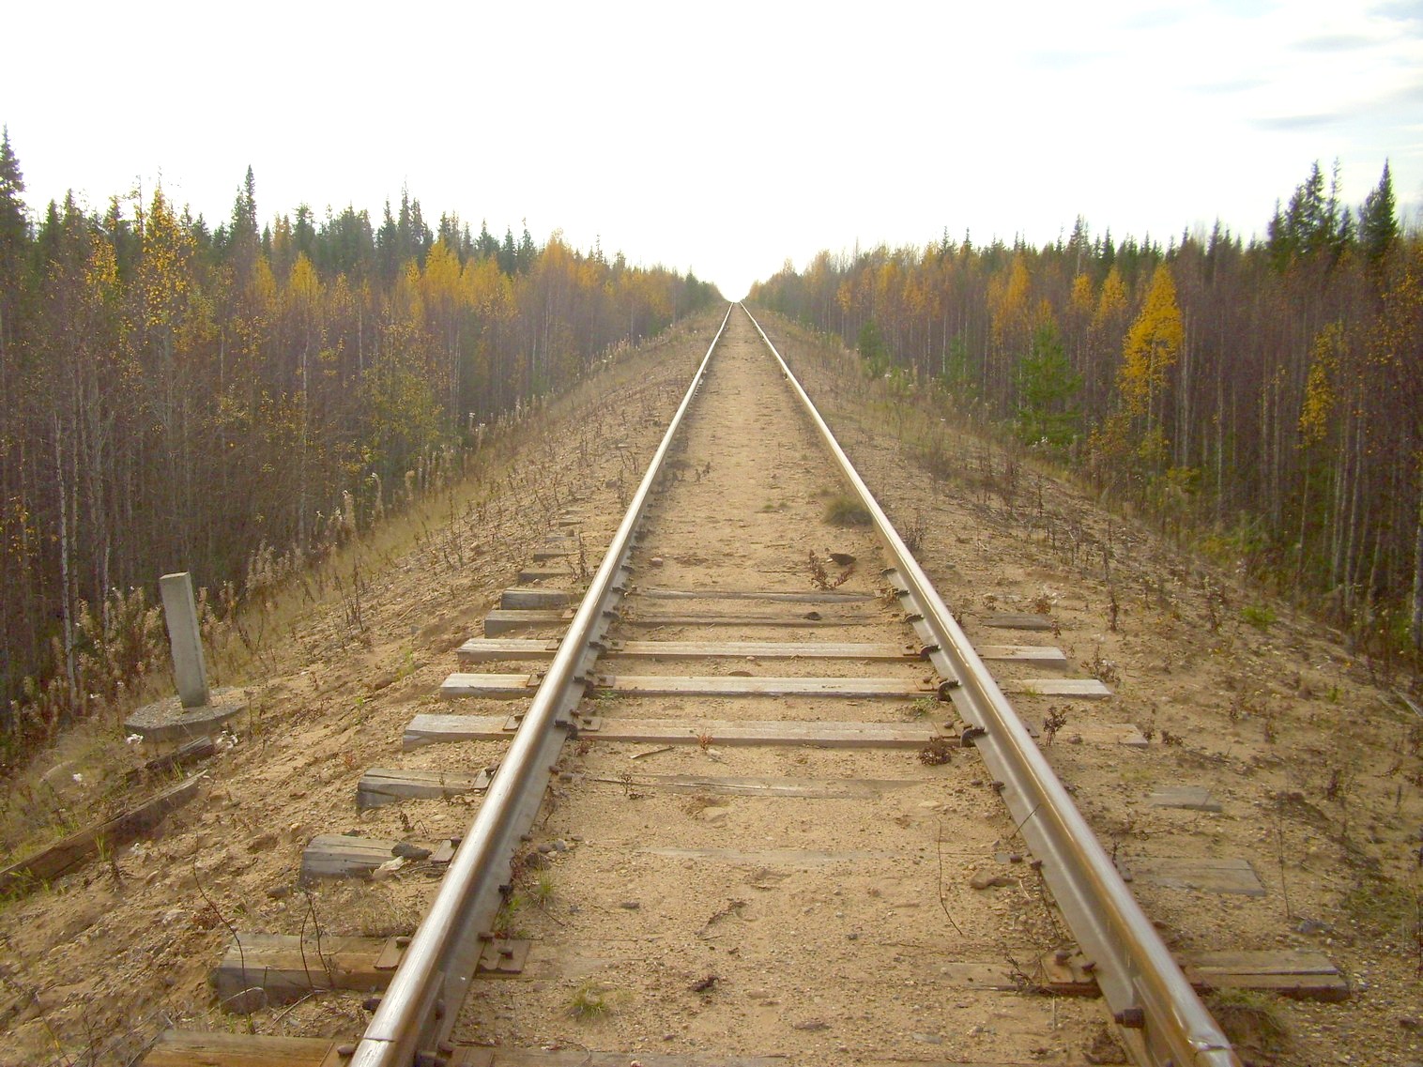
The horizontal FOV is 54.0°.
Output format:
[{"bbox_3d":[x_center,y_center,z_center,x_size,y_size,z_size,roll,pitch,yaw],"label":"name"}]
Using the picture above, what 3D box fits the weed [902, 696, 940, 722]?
[{"bbox_3d":[0.809,0.679,5.385,0.130,0.070,0.110,1,10,1],"label":"weed"}]

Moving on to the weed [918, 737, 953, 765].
[{"bbox_3d":[0.785,0.763,4.896,0.115,0.075,0.100,1,10,1],"label":"weed"}]

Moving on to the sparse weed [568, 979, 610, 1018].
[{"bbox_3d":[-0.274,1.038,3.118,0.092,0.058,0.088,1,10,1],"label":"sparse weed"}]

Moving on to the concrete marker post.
[{"bbox_3d":[-2.812,0.568,7.475,0.132,0.716,0.110,-5,12,-6],"label":"concrete marker post"}]

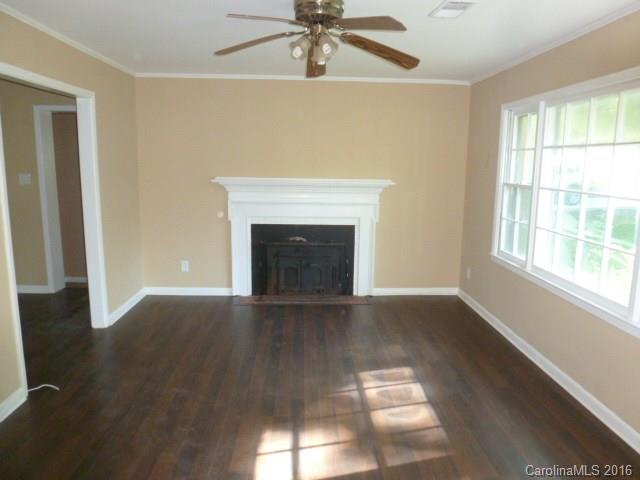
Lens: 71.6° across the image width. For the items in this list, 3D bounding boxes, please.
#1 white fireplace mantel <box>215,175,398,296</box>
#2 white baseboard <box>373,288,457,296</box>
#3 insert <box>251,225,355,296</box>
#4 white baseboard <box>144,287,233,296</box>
[{"bbox_3d":[-0.179,0.006,4.994,1.980,1.356,0.200,0,10,-3],"label":"white fireplace mantel"},{"bbox_3d":[1.137,0.623,5.250,0.997,0.097,0.022,0,10,-3],"label":"white baseboard"},{"bbox_3d":[-0.197,0.222,5.265,1.192,0.838,0.300,0,10,-3],"label":"insert"},{"bbox_3d":[-1.512,0.600,5.131,0.988,0.097,0.022,0,10,-3],"label":"white baseboard"}]

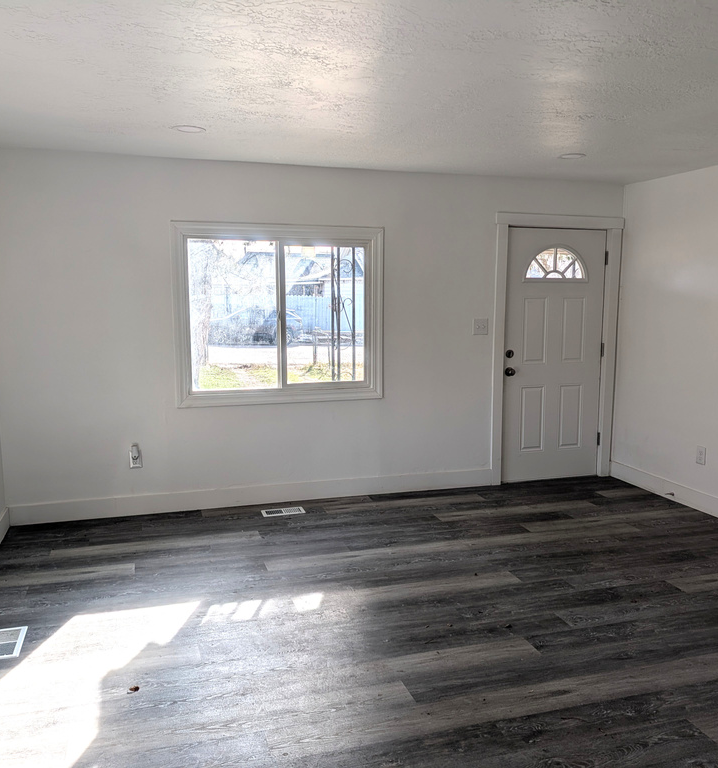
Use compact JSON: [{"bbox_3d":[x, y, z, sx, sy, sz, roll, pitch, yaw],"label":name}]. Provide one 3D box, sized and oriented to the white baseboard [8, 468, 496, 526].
[{"bbox_3d":[-0.616,0.818,5.187,3.560,0.135,0.022,-2,8,-17],"label":"white baseboard"}]

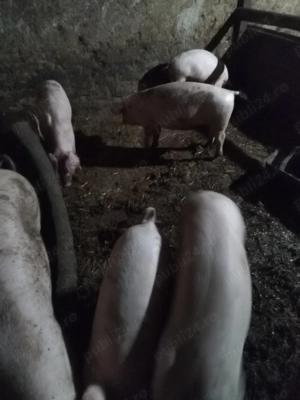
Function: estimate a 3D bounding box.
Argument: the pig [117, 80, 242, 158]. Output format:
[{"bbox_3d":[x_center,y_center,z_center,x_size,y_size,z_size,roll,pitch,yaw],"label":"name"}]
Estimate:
[{"bbox_3d":[0.237,-0.696,2.575,1.010,0.610,0.310,2,40,4],"label":"pig"}]

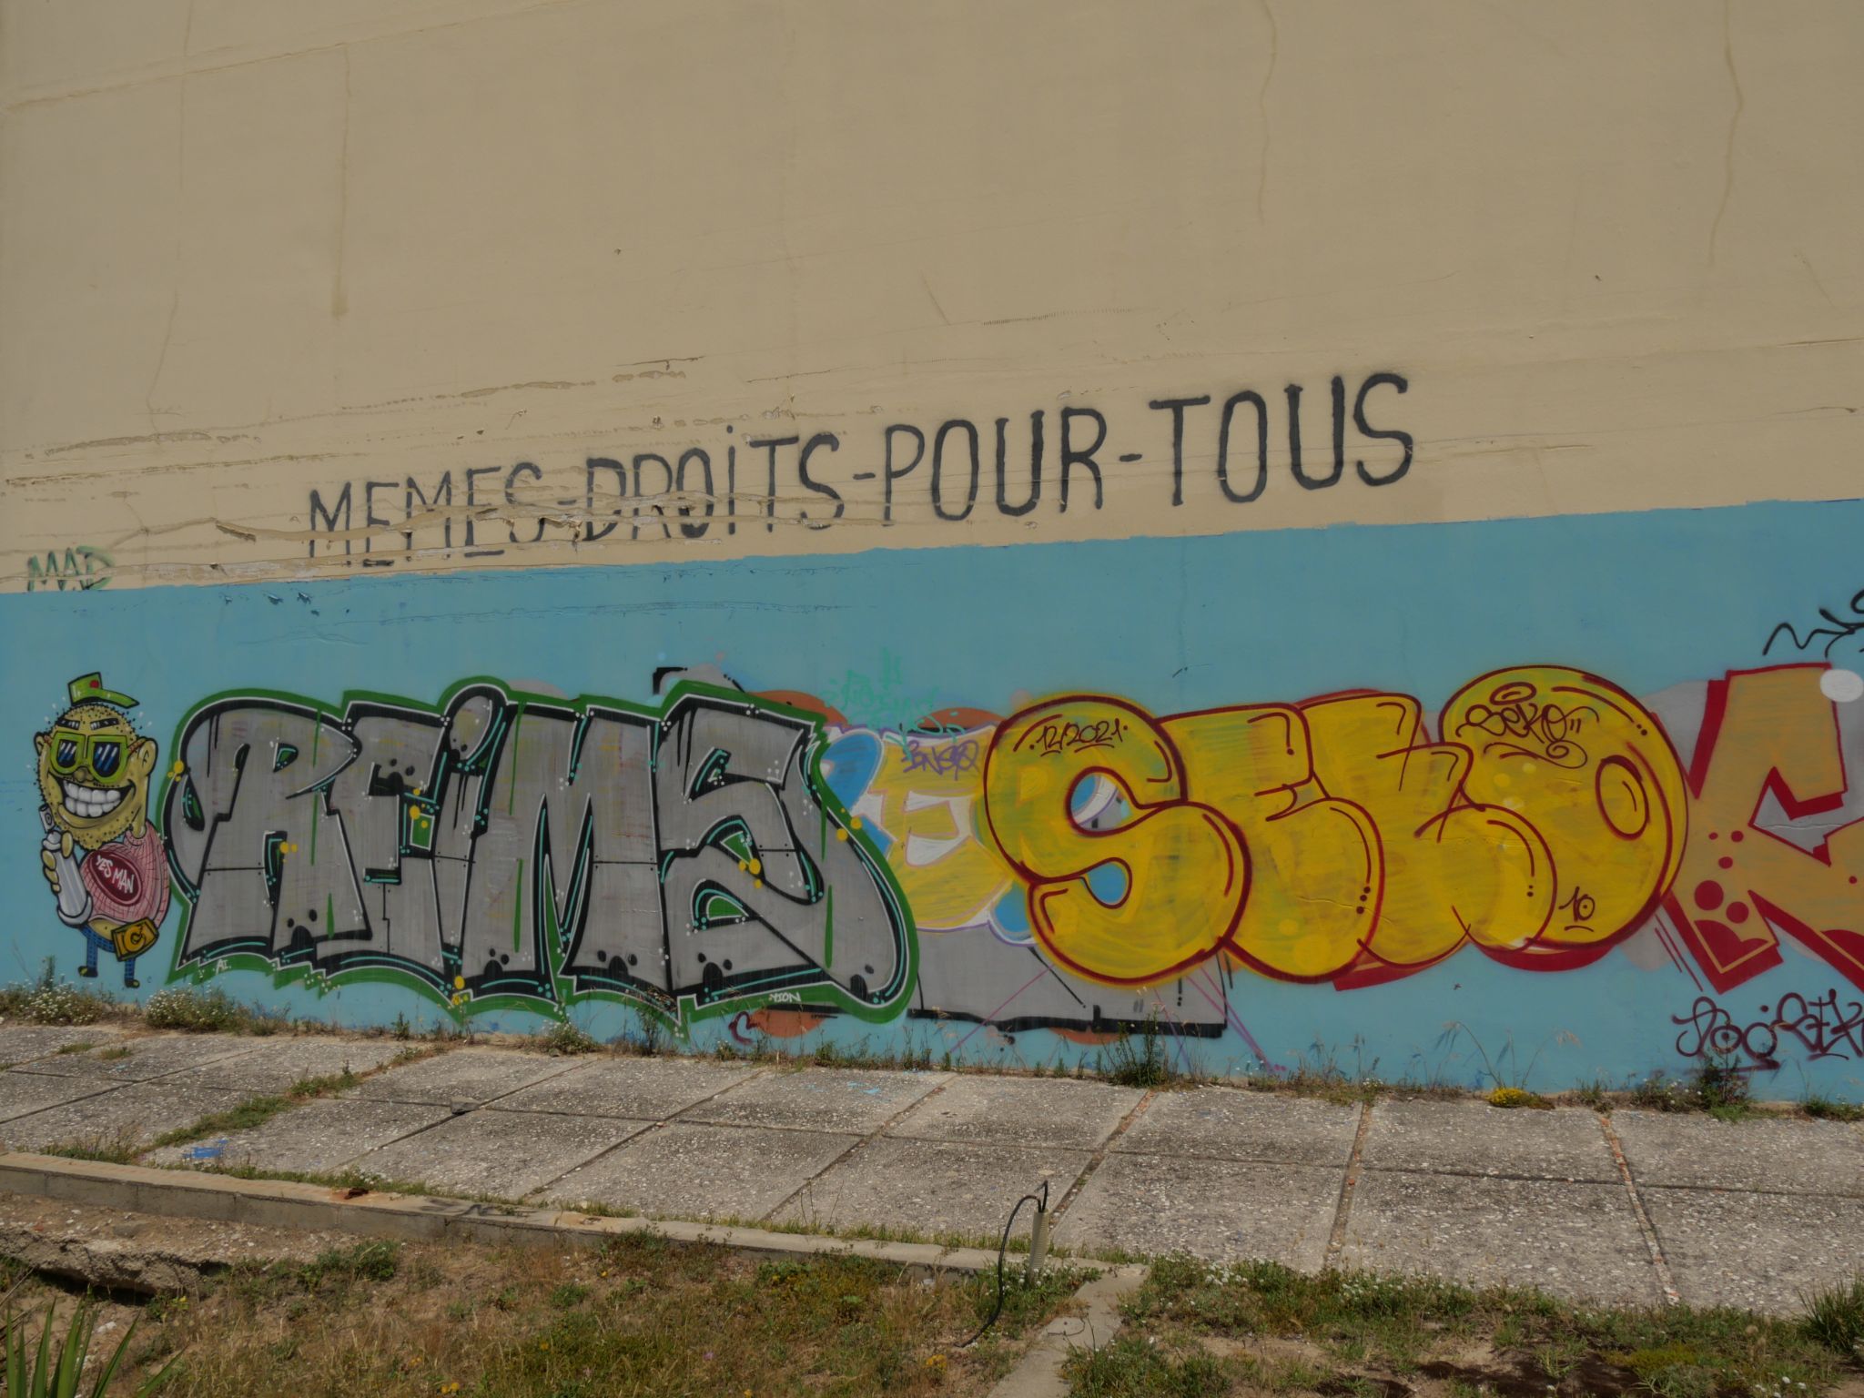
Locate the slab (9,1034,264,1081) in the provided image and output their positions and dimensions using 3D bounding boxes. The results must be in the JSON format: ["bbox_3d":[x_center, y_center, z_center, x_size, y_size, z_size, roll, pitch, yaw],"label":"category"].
[{"bbox_3d":[-4.289,1.989,8.225,0.880,0.080,0.922,-2,-1,19],"label":"slab"}]

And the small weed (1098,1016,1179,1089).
[{"bbox_3d":[0.968,1.614,6.949,0.338,0.306,0.240,-1,-2,18],"label":"small weed"}]

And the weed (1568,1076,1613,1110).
[{"bbox_3d":[2.794,1.669,6.423,0.173,0.131,0.150,-1,-2,18],"label":"weed"}]

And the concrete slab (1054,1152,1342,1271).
[{"bbox_3d":[0.934,1.761,5.119,0.871,0.080,1.110,-1,-2,18],"label":"concrete slab"}]

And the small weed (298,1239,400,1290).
[{"bbox_3d":[-1.969,1.915,5.109,0.262,0.090,0.190,-1,-2,19],"label":"small weed"}]

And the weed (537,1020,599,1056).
[{"bbox_3d":[-1.947,1.819,8.095,0.286,0.150,0.170,-1,-2,19],"label":"weed"}]

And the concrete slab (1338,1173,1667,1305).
[{"bbox_3d":[1.869,1.802,5.027,0.922,0.080,1.140,-2,-1,19],"label":"concrete slab"}]

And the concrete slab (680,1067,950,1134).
[{"bbox_3d":[-0.540,1.884,6.954,0.925,0.080,1.027,-2,-1,19],"label":"concrete slab"}]

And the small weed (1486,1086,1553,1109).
[{"bbox_3d":[2.553,1.732,6.563,0.270,0.070,0.140,-1,-2,19],"label":"small weed"}]

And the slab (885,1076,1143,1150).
[{"bbox_3d":[0.386,1.859,6.650,0.913,0.080,1.014,-2,-1,19],"label":"slab"}]

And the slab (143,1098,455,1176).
[{"bbox_3d":[-2.683,1.930,6.566,0.879,0.080,0.983,-2,-1,19],"label":"slab"}]

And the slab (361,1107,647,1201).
[{"bbox_3d":[-1.779,1.905,6.257,0.892,0.080,0.998,-2,-1,19],"label":"slab"}]

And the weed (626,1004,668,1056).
[{"bbox_3d":[-1.499,1.756,7.973,0.183,0.250,0.120,-1,-2,19],"label":"weed"}]

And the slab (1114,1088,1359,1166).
[{"bbox_3d":[1.285,1.784,6.157,0.874,0.080,1.056,-1,-2,18],"label":"slab"}]

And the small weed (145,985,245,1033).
[{"bbox_3d":[-4.076,1.748,8.570,0.536,0.232,0.280,-1,-2,18],"label":"small weed"}]

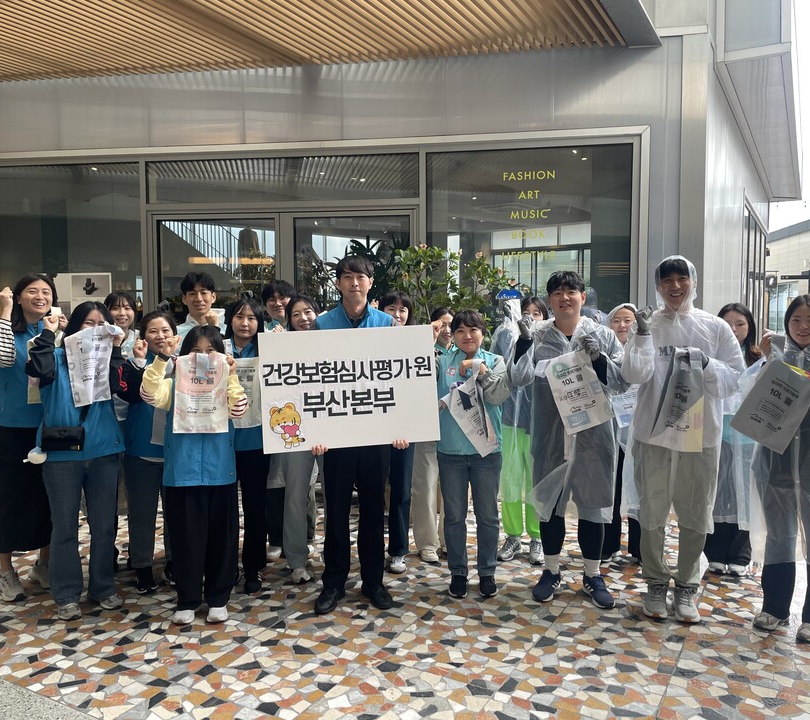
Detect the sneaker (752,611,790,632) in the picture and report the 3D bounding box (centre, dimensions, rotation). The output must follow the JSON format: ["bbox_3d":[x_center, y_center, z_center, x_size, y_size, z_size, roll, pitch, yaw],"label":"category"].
[{"bbox_3d":[1.781,1.221,3.506,0.240,0.108,0.098,-3,5,-31],"label":"sneaker"}]

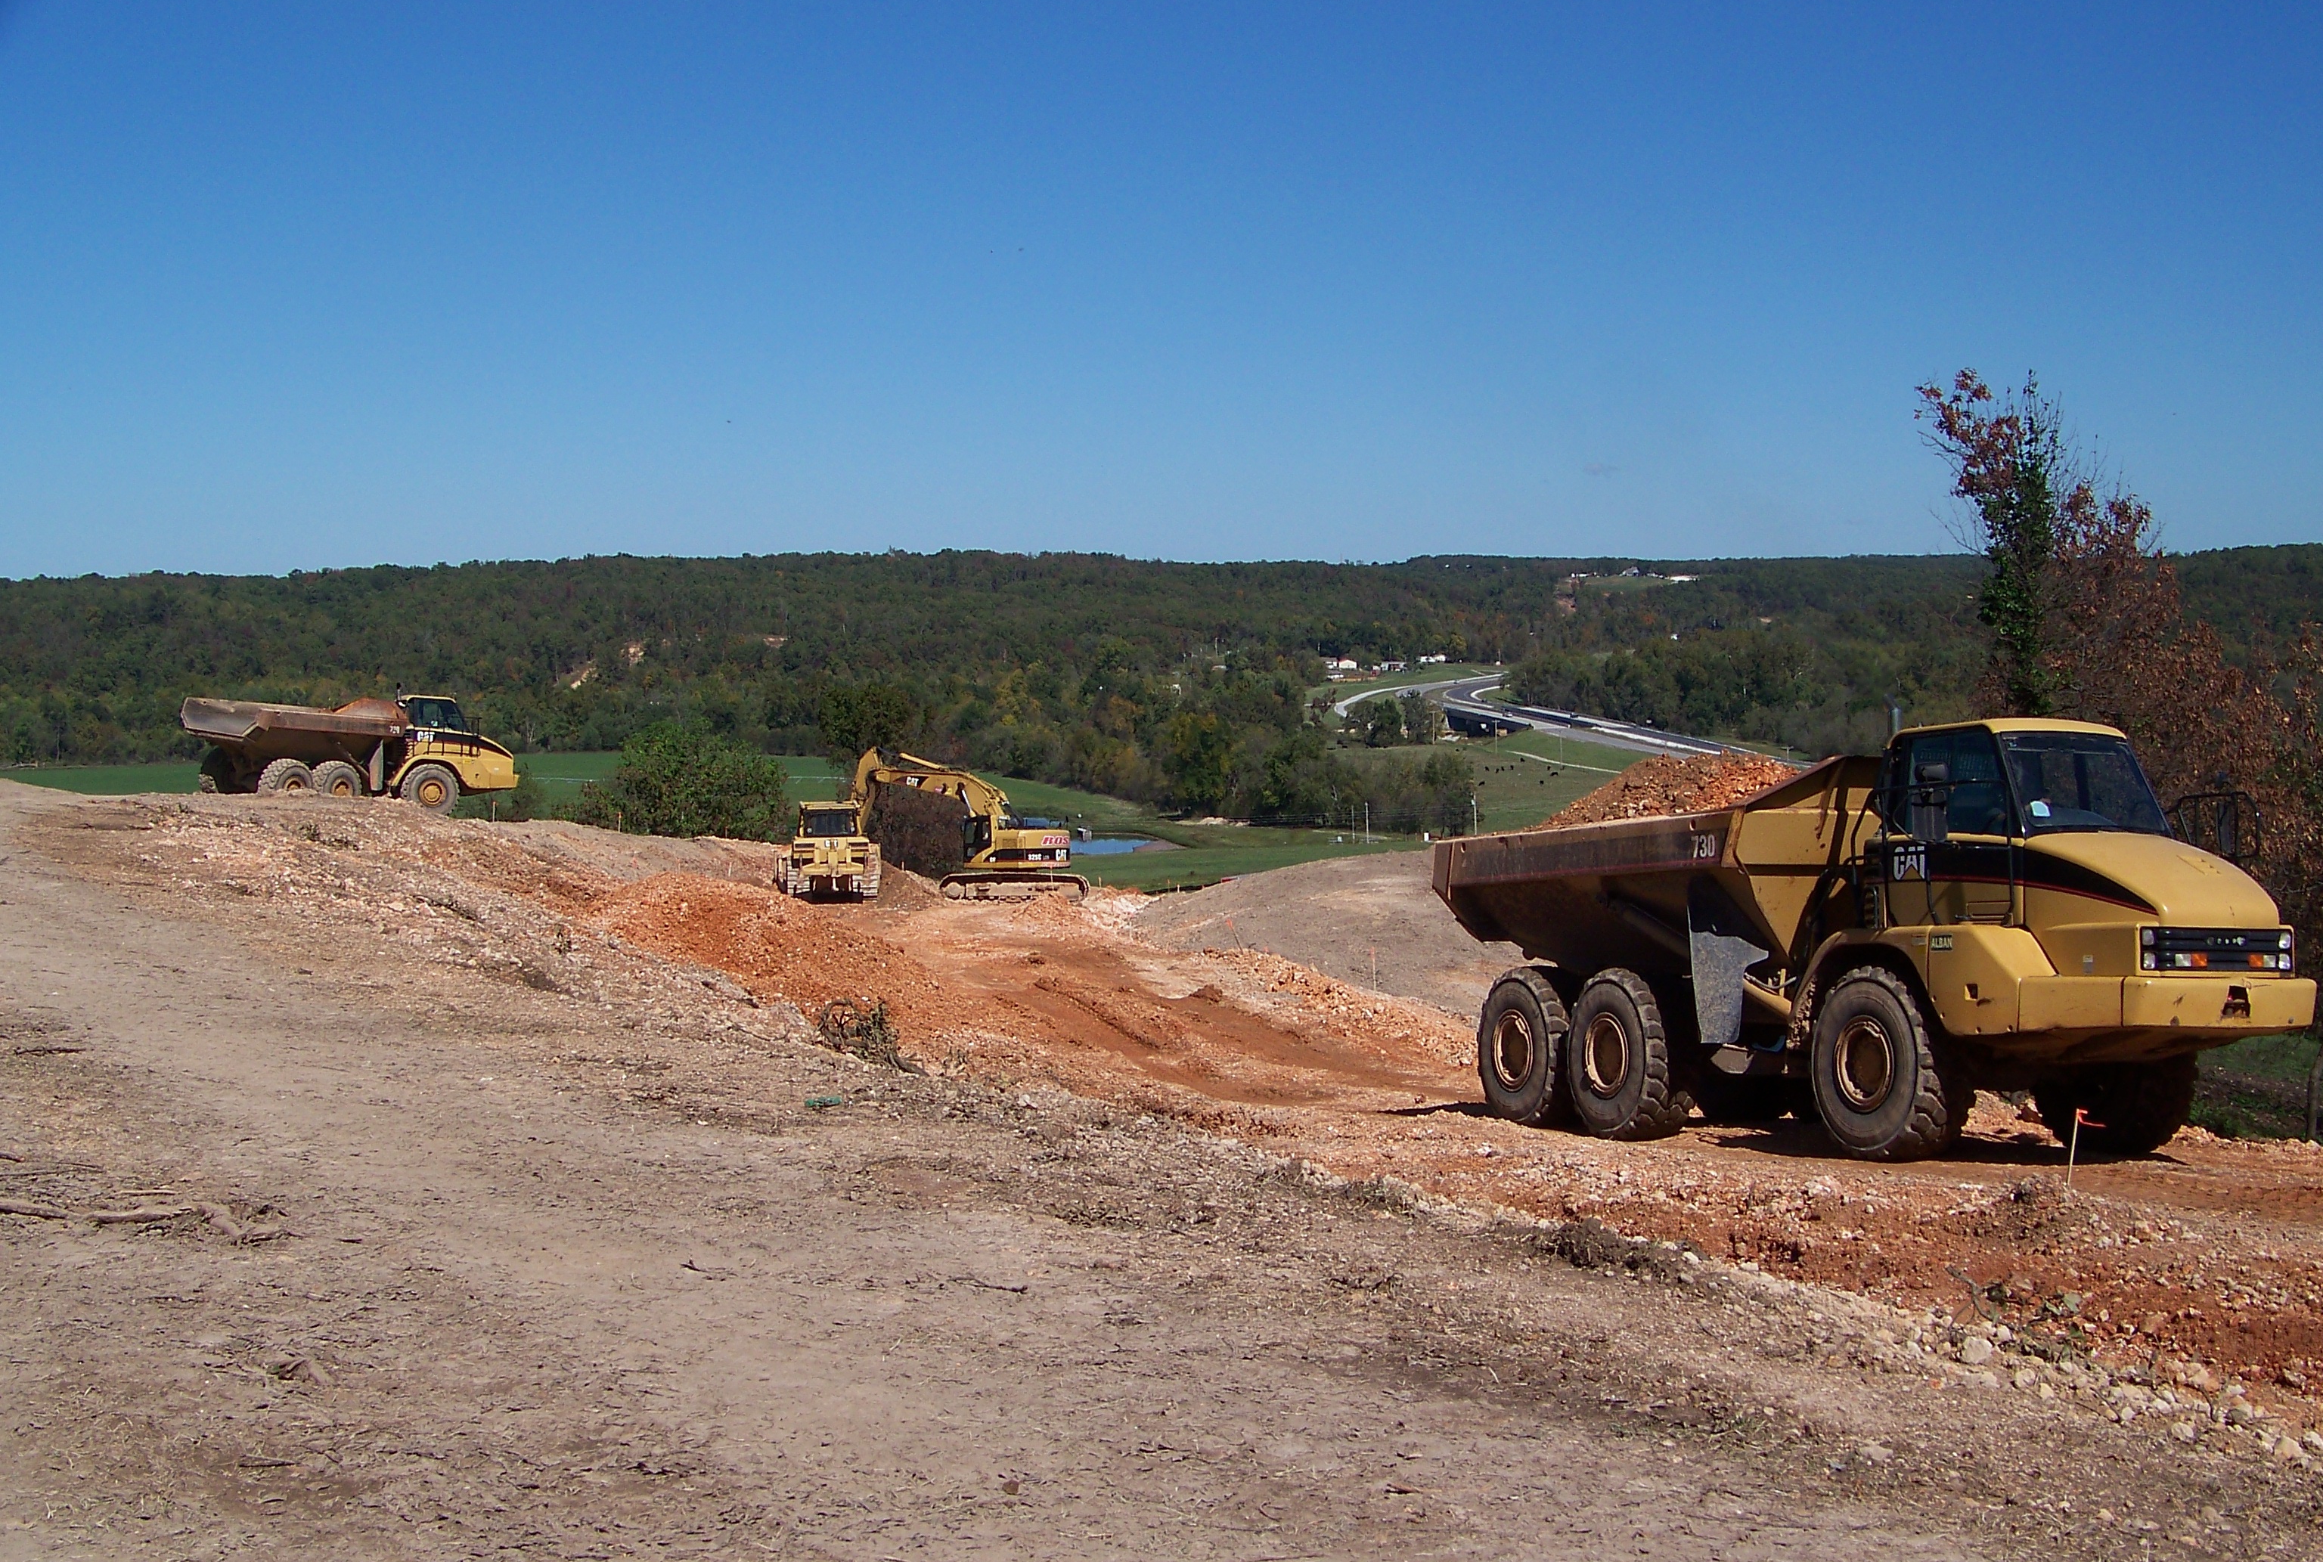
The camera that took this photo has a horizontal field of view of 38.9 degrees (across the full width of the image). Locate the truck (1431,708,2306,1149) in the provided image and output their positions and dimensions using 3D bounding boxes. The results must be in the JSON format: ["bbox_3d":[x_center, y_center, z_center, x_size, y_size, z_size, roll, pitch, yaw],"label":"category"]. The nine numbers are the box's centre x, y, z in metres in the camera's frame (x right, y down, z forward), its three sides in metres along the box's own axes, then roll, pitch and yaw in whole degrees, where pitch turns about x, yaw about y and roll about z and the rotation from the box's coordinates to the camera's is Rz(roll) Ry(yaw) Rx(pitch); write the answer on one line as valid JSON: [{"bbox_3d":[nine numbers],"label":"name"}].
[{"bbox_3d":[5.959,1.410,28.627,3.050,3.480,9.950,1,-4,-21],"label":"truck"}]

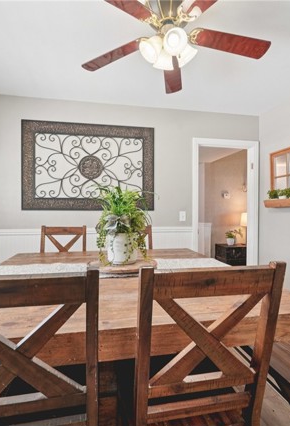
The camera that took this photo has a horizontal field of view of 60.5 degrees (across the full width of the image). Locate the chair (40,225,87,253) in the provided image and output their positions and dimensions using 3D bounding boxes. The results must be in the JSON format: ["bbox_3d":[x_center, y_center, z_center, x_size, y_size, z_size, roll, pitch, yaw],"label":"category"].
[{"bbox_3d":[-0.795,0.646,2.366,0.460,1.015,0.540,0,0,-11],"label":"chair"}]

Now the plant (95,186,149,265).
[{"bbox_3d":[-0.166,0.083,1.830,0.400,0.560,0.380,0,0,-11],"label":"plant"}]

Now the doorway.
[{"bbox_3d":[1.065,0.100,3.308,0.930,2.103,0.130,0,0,-11],"label":"doorway"}]

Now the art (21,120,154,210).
[{"bbox_3d":[-0.624,-0.540,2.916,1.520,1.010,0.040,0,0,-11],"label":"art"}]

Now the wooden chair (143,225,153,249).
[{"bbox_3d":[-0.093,0.646,2.499,0.460,1.015,0.540,0,0,-11],"label":"wooden chair"}]

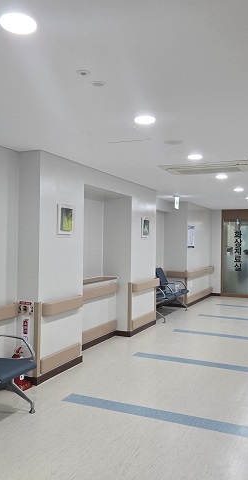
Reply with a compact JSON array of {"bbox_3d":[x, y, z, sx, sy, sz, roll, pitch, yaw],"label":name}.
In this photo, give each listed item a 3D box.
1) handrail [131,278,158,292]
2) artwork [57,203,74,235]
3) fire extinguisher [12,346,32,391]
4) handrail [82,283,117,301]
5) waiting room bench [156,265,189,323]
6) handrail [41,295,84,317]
[{"bbox_3d":[0.397,0.769,7.250,0.090,0.135,1.080,0,0,24],"label":"handrail"},{"bbox_3d":[-0.659,-0.229,4.897,0.035,0.349,0.338,0,0,24],"label":"artwork"},{"bbox_3d":[-1.042,1.311,4.362,0.170,0.408,0.165,1,0,0],"label":"fire extinguisher"},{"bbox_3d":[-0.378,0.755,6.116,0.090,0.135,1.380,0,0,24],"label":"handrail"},{"bbox_3d":[0.811,1.091,8.802,0.660,0.930,1.755,0,0,24],"label":"waiting room bench"},{"bbox_3d":[-0.668,0.744,4.826,0.090,0.135,0.795,0,0,24],"label":"handrail"}]

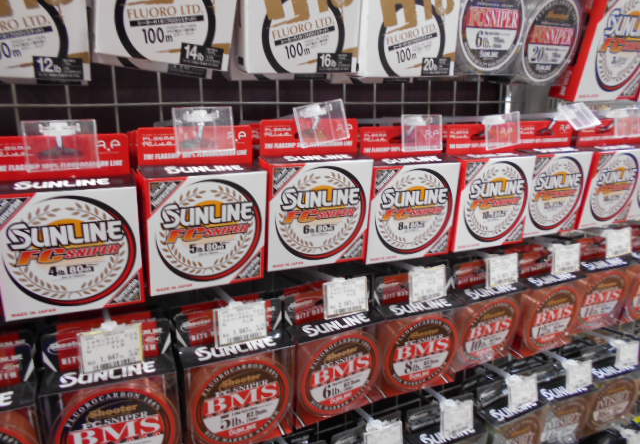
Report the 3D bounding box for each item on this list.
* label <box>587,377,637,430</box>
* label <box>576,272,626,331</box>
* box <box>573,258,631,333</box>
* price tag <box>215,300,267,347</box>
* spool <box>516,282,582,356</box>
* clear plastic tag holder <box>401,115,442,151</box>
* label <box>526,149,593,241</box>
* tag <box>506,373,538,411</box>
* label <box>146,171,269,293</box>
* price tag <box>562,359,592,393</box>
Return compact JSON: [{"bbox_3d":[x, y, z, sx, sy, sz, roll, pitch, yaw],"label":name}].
[{"bbox_3d":[0.400,0.247,0.681,0.086,0.086,0.030,-6,21,-25],"label":"label"},{"bbox_3d":[0.352,0.095,0.624,0.087,0.087,0.030,-6,20,-25],"label":"label"},{"bbox_3d":[0.351,0.089,0.625,0.091,0.099,0.036,-6,20,-25],"label":"box"},{"bbox_3d":[-0.067,0.087,0.408,0.044,0.035,0.004,-6,15,-22],"label":"price tag"},{"bbox_3d":[0.269,0.111,0.588,0.089,0.090,0.033,-6,20,-25],"label":"spool"},{"bbox_3d":[0.097,-0.084,0.454,0.046,0.033,0.004,-7,10,-25],"label":"clear plastic tag holder"},{"bbox_3d":[0.255,-0.035,0.544,0.091,0.091,0.033,-5,20,-24],"label":"label"},{"bbox_3d":[0.234,0.196,0.557,0.042,0.034,0.004,-6,4,-25],"label":"tag"},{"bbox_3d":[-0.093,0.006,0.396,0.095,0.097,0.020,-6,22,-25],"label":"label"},{"bbox_3d":[0.338,0.199,0.624,0.044,0.035,0.004,-5,6,-21],"label":"price tag"}]

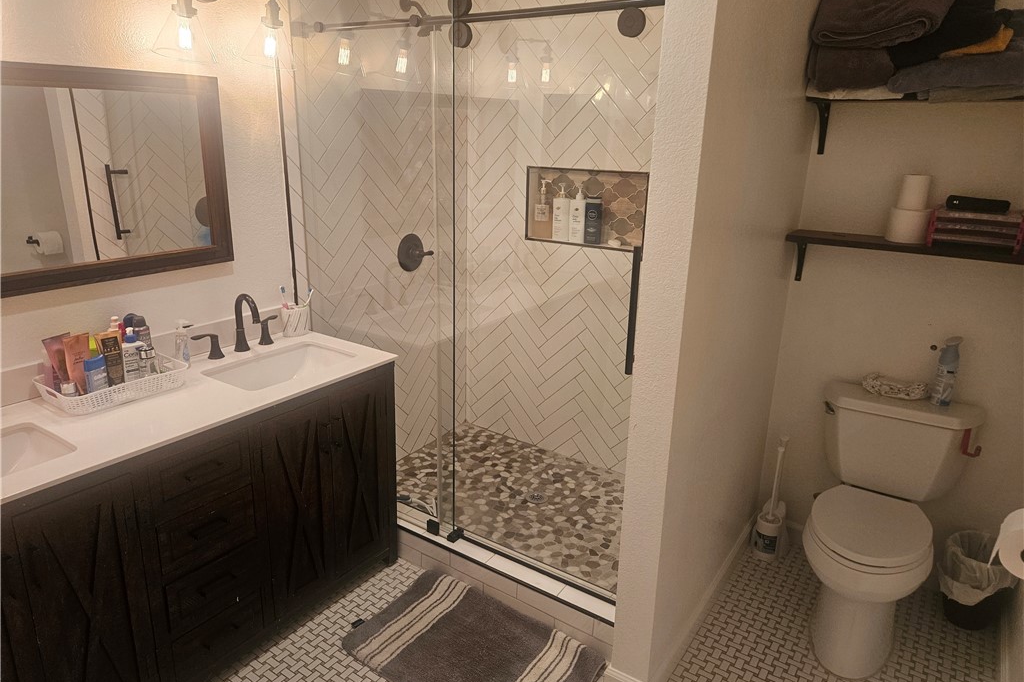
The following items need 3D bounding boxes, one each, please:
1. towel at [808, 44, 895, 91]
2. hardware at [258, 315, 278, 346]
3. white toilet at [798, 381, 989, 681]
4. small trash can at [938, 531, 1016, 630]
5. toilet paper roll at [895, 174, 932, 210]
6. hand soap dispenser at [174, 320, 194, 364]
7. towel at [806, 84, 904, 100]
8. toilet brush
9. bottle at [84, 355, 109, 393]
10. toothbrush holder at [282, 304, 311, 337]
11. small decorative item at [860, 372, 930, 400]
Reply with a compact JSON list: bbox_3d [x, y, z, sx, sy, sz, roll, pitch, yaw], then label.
[{"bbox_3d":[1.131,-0.887,2.237,0.251,0.133,0.202,12,20,31],"label":"towel"},{"bbox_3d":[-0.892,-0.041,2.503,0.054,0.091,0.093,12,20,31],"label":"hardware"},{"bbox_3d":[1.221,0.612,2.282,0.477,0.719,0.689,12,20,31],"label":"white toilet"},{"bbox_3d":[1.661,0.879,2.456,0.209,0.275,0.209,13,21,33],"label":"small trash can"},{"bbox_3d":[1.352,-0.500,2.281,0.084,0.104,0.084,13,21,33],"label":"toilet paper roll"},{"bbox_3d":[-1.122,0.006,2.332,0.045,0.166,0.057,13,21,33],"label":"hand soap dispenser"},{"bbox_3d":[1.145,-0.814,2.249,0.290,0.041,0.207,12,20,31],"label":"towel"},{"bbox_3d":[1.084,0.639,2.778,0.114,0.517,0.129,17,23,41],"label":"toilet brush"},{"bbox_3d":[-1.168,0.108,1.911,0.032,0.132,0.052,6,18,14],"label":"bottle"},{"bbox_3d":[-0.823,-0.074,2.596,0.089,0.105,0.103,12,20,31],"label":"toothbrush holder"},{"bbox_3d":[1.366,0.167,2.432,0.202,0.049,0.079,12,20,31],"label":"small decorative item"}]

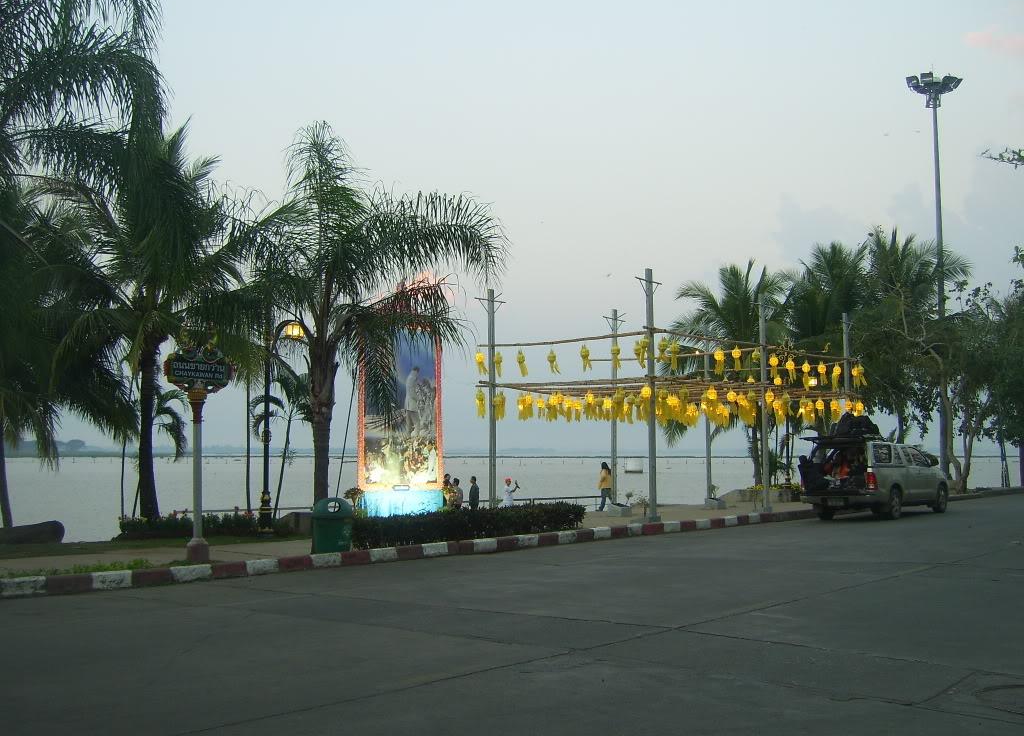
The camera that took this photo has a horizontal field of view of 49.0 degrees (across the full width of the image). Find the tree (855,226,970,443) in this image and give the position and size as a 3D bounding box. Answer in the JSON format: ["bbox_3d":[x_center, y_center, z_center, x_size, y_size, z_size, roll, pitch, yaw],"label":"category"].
[{"bbox_3d":[15.433,-0.360,43.651,4.800,10.200,4.800,0,-4,0],"label":"tree"}]

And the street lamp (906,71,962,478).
[{"bbox_3d":[17.250,-3.539,45.396,2.200,16.784,2.200,0,-4,0],"label":"street lamp"}]

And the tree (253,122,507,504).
[{"bbox_3d":[-2.658,-0.787,21.420,4.900,7.700,4.600,0,-4,0],"label":"tree"}]

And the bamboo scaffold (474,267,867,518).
[{"bbox_3d":[4.273,0.941,27.690,4.910,5.150,10.560,-4,-6,39],"label":"bamboo scaffold"}]

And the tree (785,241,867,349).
[{"bbox_3d":[10.660,0.023,38.107,4.600,8.600,4.600,0,-4,0],"label":"tree"}]

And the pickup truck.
[{"bbox_3d":[8.878,2.652,26.987,1.800,1.860,5.200,-3,-6,38],"label":"pickup truck"}]

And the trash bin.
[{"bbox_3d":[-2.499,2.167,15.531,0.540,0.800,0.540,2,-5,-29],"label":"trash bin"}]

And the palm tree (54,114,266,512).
[{"bbox_3d":[-6.619,-0.733,20.814,4.100,7.500,4.100,0,-4,0],"label":"palm tree"}]

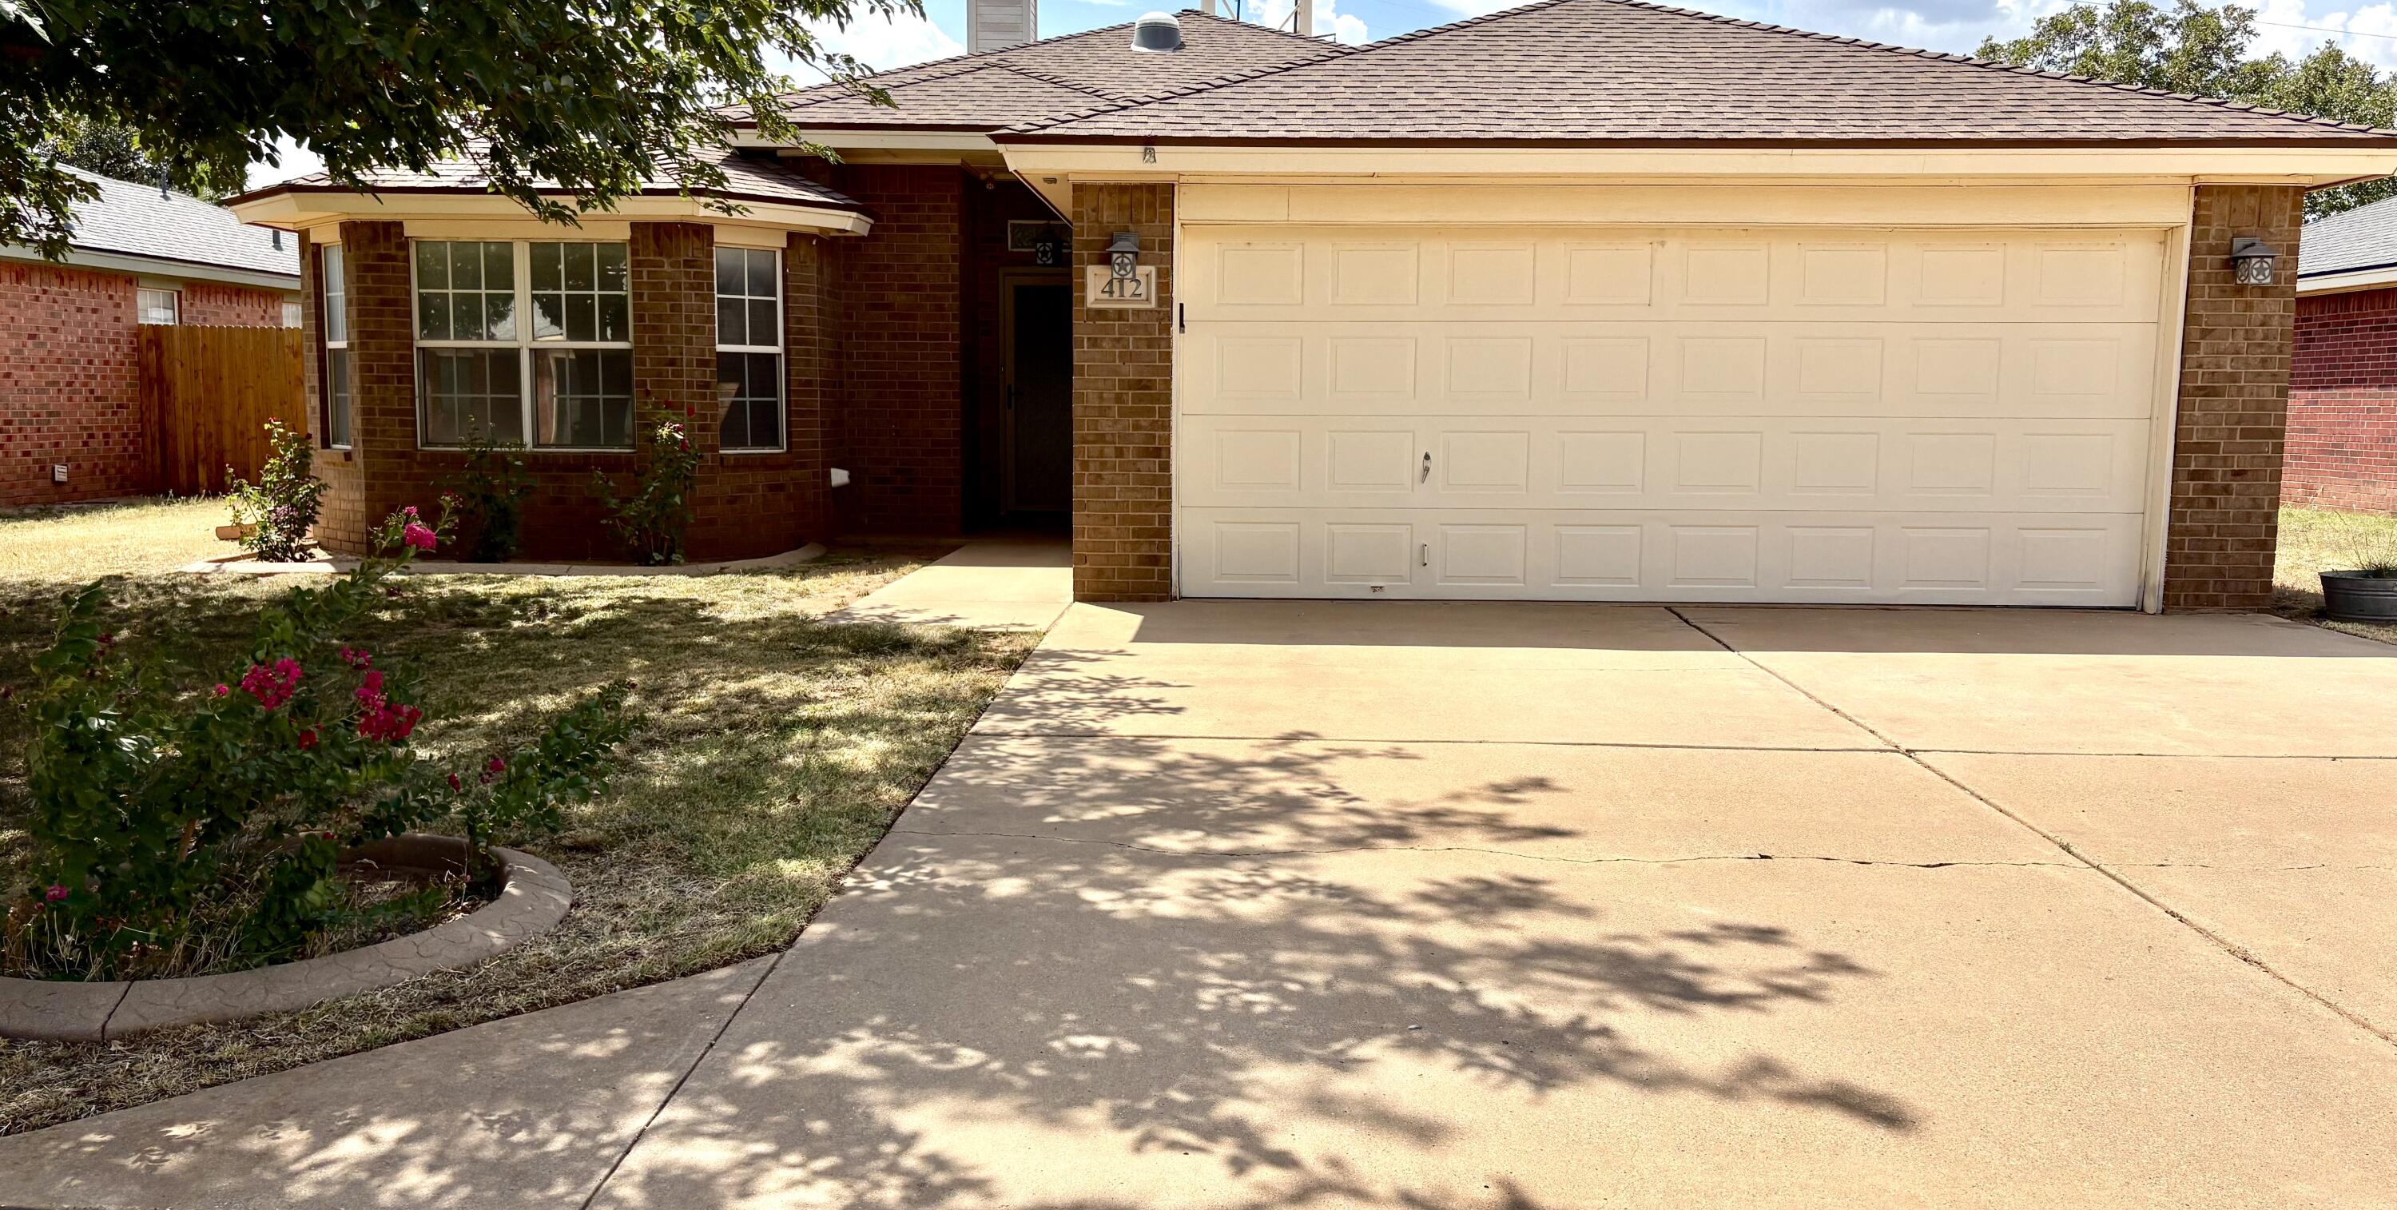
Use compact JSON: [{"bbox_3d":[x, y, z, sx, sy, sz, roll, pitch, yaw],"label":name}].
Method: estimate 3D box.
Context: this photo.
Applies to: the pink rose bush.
[{"bbox_3d":[-2.147,0.254,4.472,1.360,0.980,1.080,1,7,3],"label":"pink rose bush"}]

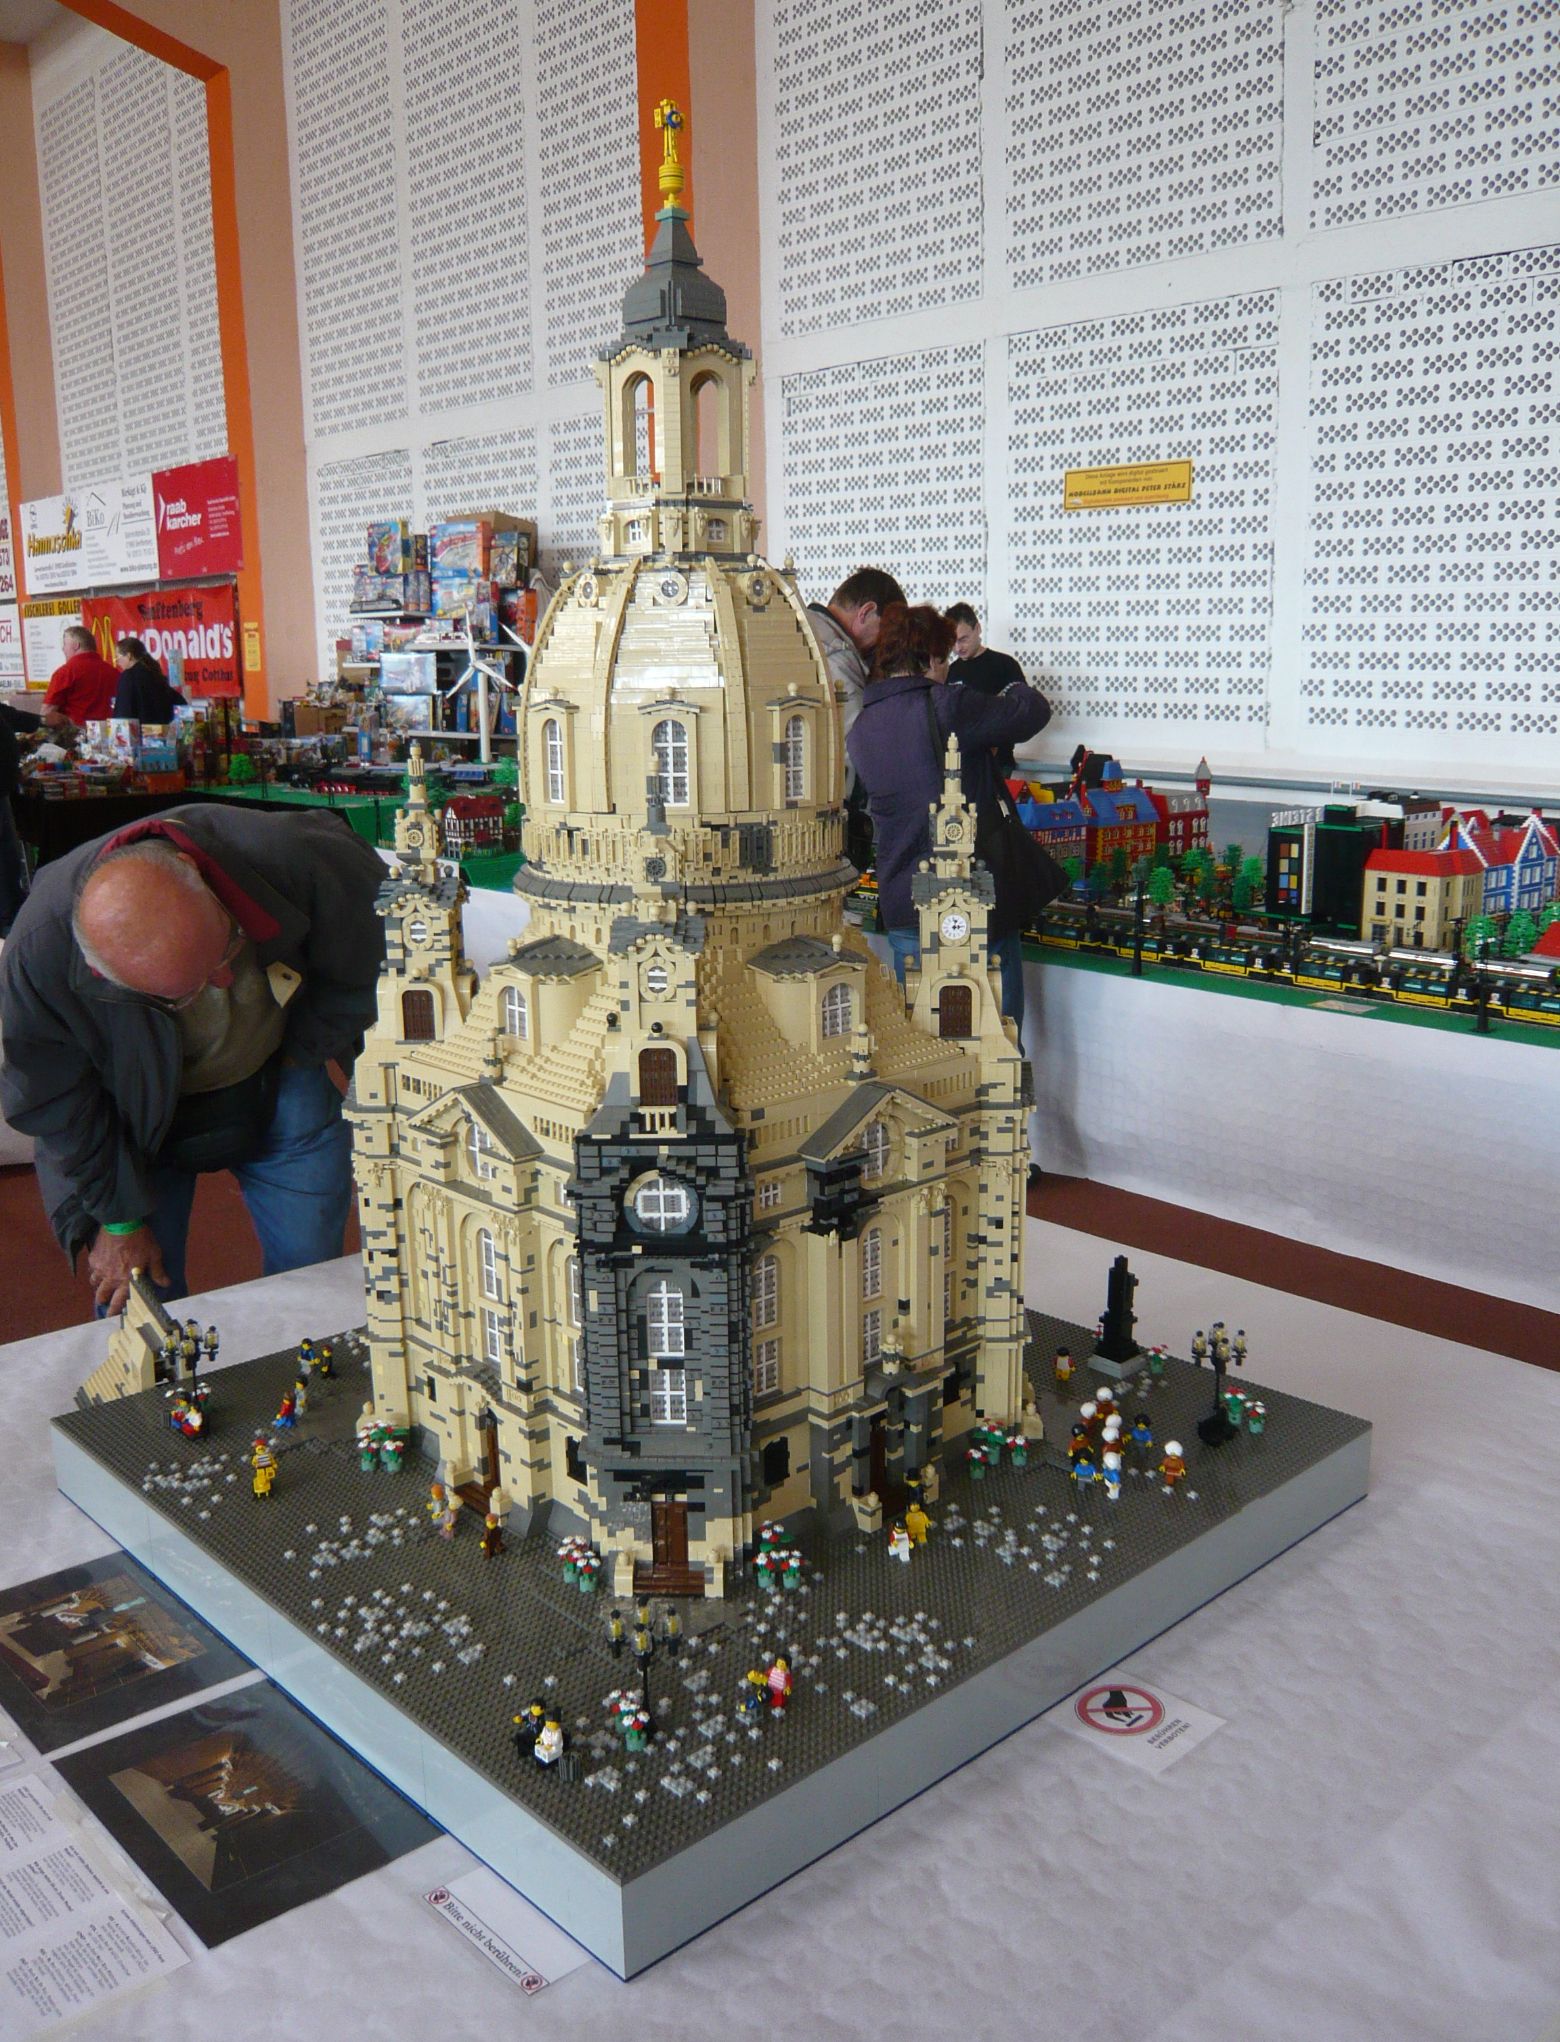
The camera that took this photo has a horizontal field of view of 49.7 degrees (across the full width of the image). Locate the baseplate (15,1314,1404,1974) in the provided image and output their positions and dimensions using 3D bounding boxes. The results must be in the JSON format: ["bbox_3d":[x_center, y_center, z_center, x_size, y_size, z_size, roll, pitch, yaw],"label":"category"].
[{"bbox_3d":[-0.084,0.482,1.855,1.024,0.079,1.024,-11,15,-42],"label":"baseplate"}]

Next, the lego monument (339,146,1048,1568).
[{"bbox_3d":[-0.103,-0.219,1.754,0.645,1.335,0.680,-11,15,-42],"label":"lego monument"}]

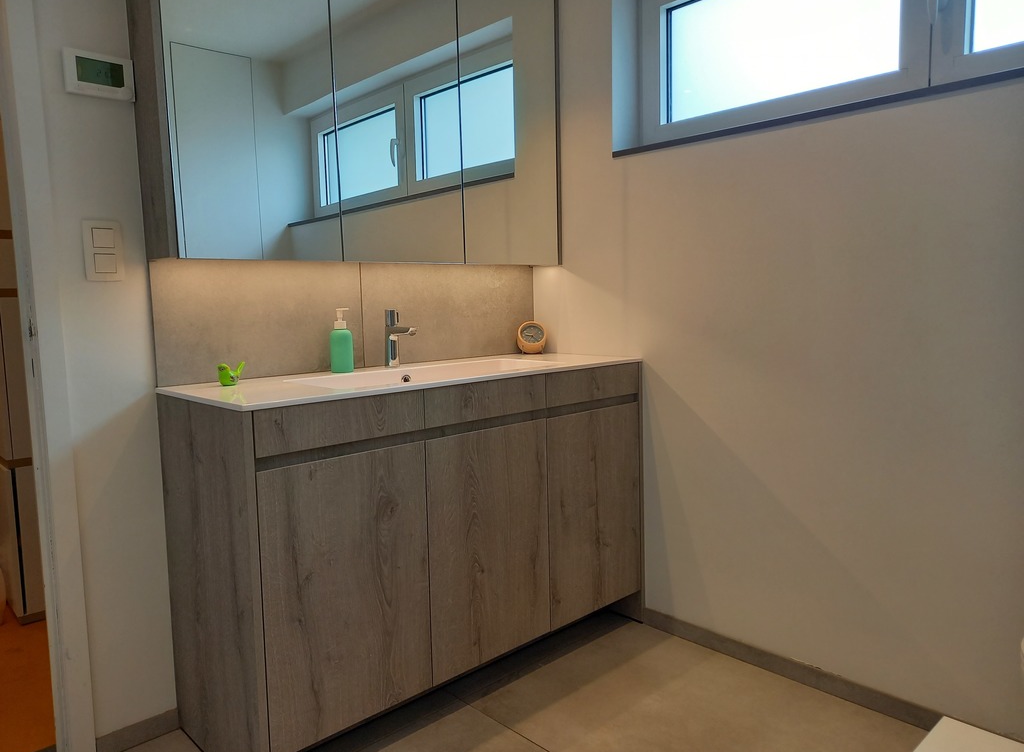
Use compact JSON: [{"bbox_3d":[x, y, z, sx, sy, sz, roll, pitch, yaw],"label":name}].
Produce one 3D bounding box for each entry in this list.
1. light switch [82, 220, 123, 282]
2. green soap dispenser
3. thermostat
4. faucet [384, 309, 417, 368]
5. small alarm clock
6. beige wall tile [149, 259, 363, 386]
[{"bbox_3d":[-0.985,-0.301,1.783,0.084,0.144,0.011,-7,8,-43],"label":"light switch"},{"bbox_3d":[-0.505,-0.106,2.185,0.067,0.190,0.067,-1,6,0],"label":"green soap dispenser"},{"bbox_3d":[-0.974,-0.709,1.748,0.143,0.094,0.028,-7,8,-43],"label":"thermostat"},{"bbox_3d":[-0.342,-0.113,2.264,0.046,0.180,0.143,-7,8,-43],"label":"faucet"},{"bbox_3d":[0.076,-0.138,2.724,0.109,0.116,0.100,-1,6,2],"label":"small alarm clock"},{"bbox_3d":[-0.688,-0.157,2.080,0.613,0.322,0.010,-7,8,-43],"label":"beige wall tile"}]

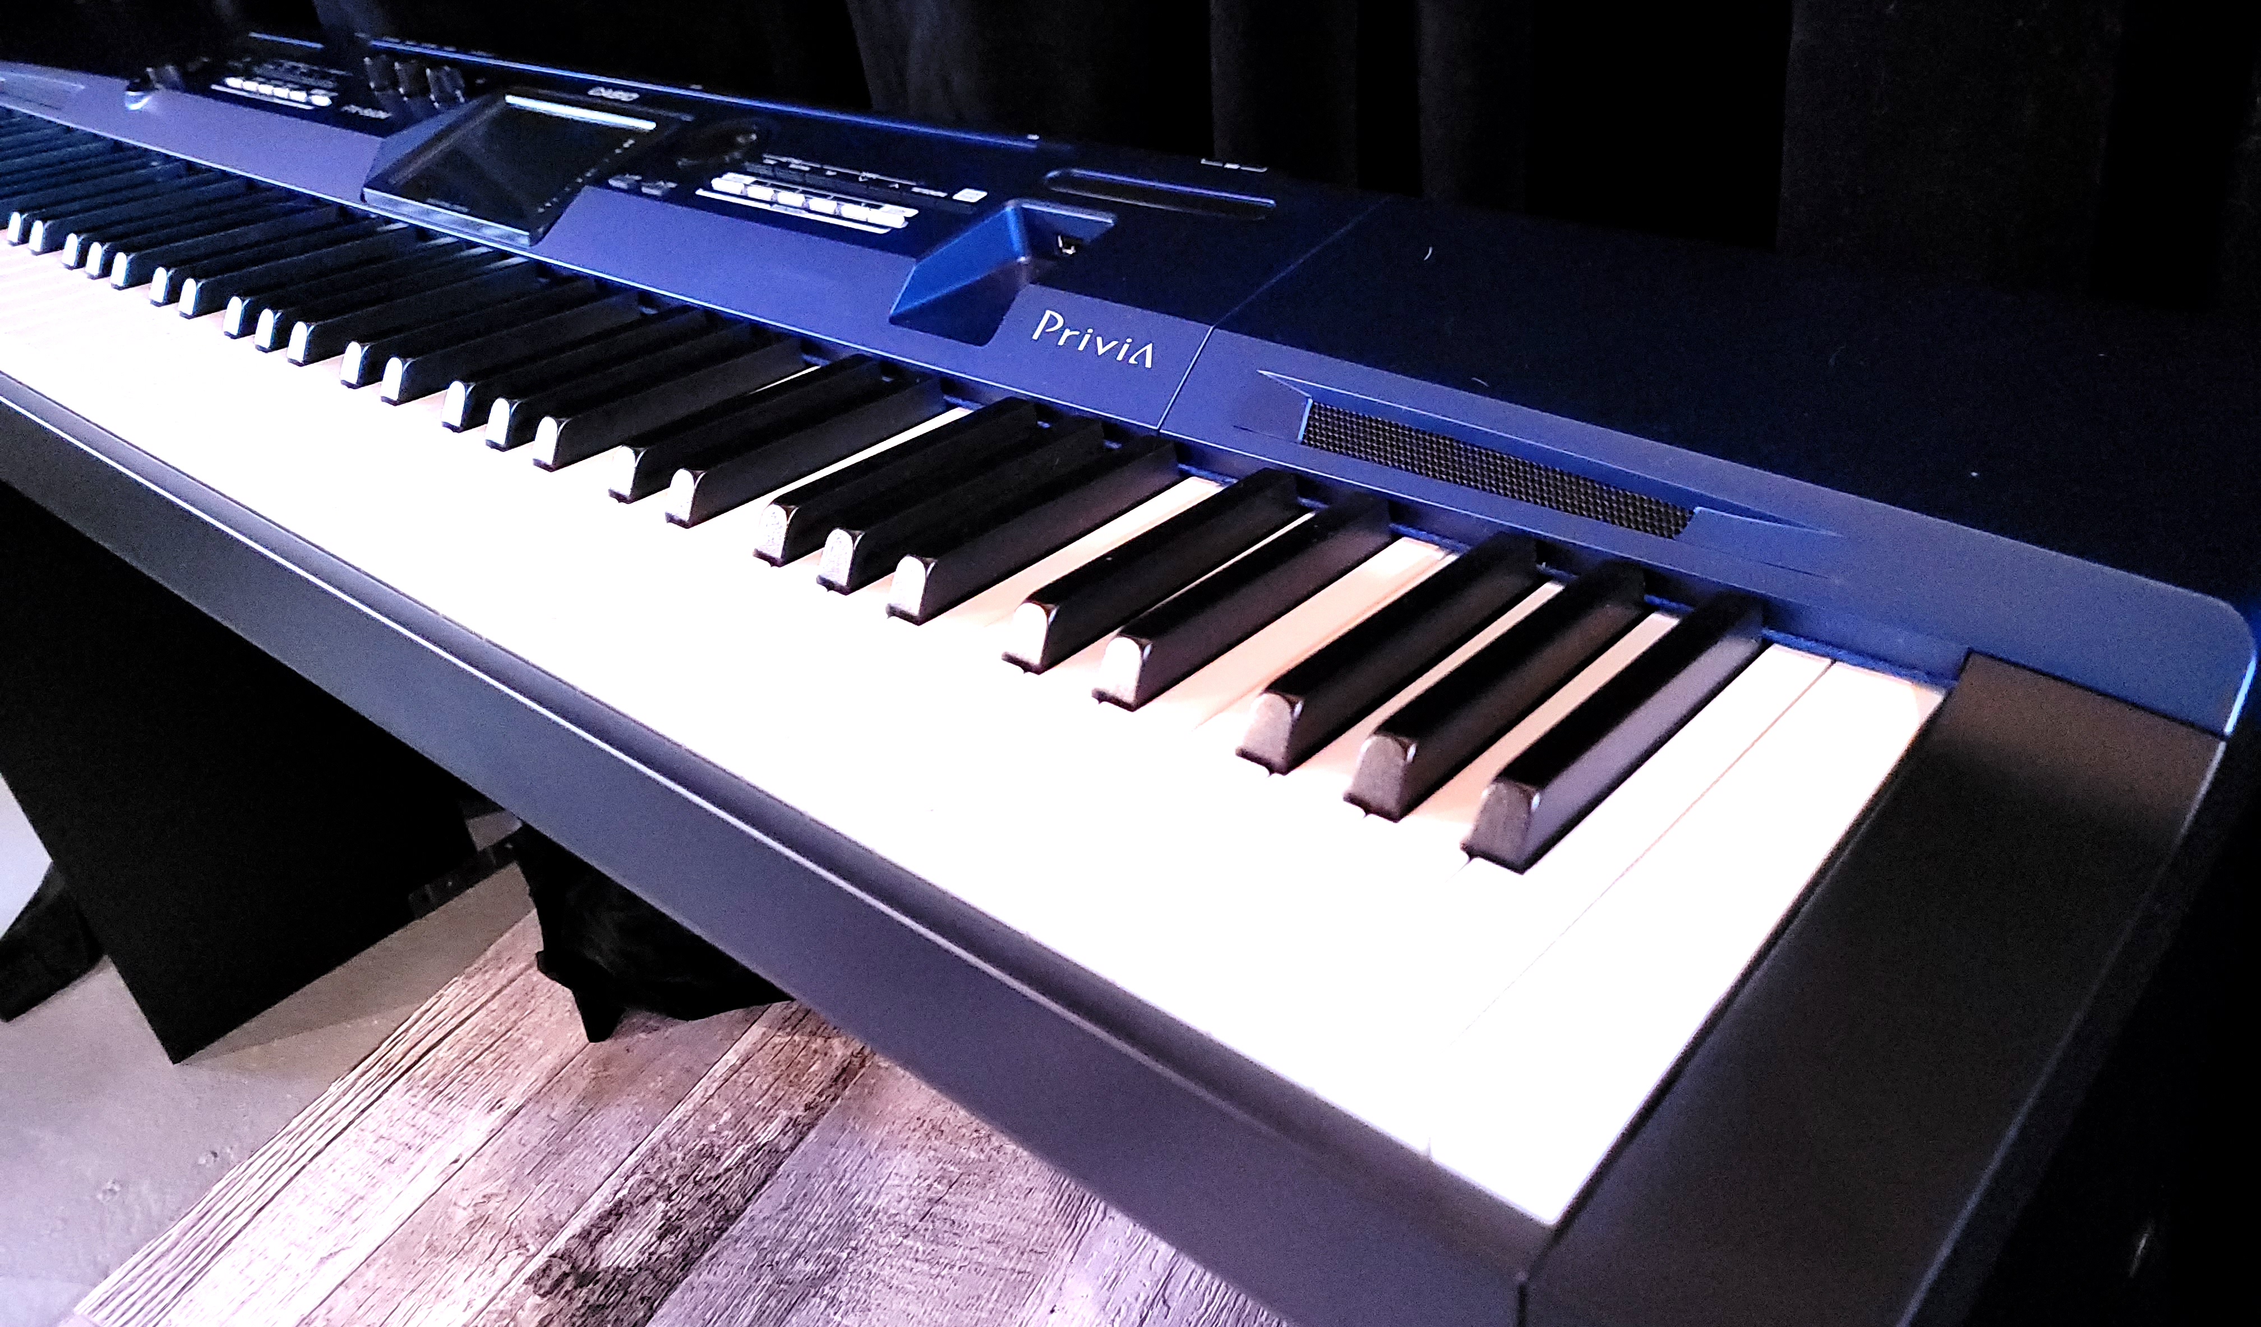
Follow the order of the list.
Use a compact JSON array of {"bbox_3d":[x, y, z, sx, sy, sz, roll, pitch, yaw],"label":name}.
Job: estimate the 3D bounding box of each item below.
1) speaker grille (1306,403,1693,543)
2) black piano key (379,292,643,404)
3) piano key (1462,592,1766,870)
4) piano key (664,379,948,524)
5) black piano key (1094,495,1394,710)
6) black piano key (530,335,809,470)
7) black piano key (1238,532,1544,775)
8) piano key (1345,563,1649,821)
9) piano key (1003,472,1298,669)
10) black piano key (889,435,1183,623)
[{"bbox_3d":[0.085,-0.047,0.410,0.106,0.005,0.012,22,80,37],"label":"speaker grille"},{"bbox_3d":[-0.215,-0.113,0.596,0.011,0.011,0.099,22,39,37],"label":"black piano key"},{"bbox_3d":[0.100,0.011,0.340,0.011,0.011,0.099,22,39,37],"label":"piano key"},{"bbox_3d":[-0.093,-0.065,0.497,0.011,0.011,0.099,22,39,37],"label":"piano key"},{"bbox_3d":[0.029,-0.017,0.398,0.011,0.011,0.099,22,39,37],"label":"black piano key"},{"bbox_3d":[-0.145,-0.085,0.539,0.011,0.011,0.099,22,39,37],"label":"black piano key"},{"bbox_3d":[0.059,-0.005,0.373,0.011,0.011,0.099,22,39,37],"label":"black piano key"},{"bbox_3d":[0.079,0.003,0.357,0.011,0.011,0.099,22,39,37],"label":"piano key"},{"bbox_3d":[0.008,-0.025,0.415,0.011,0.011,0.099,22,39,37],"label":"piano key"},{"bbox_3d":[-0.022,-0.037,0.440,0.011,0.011,0.099,22,39,37],"label":"black piano key"}]

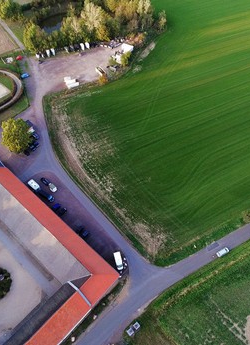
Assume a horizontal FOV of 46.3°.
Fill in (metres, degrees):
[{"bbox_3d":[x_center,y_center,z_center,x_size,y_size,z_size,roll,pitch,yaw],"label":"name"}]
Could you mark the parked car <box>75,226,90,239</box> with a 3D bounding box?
[{"bbox_3d":[-14.382,21.472,102.867,4.300,1.500,1.800,-35,62,-24],"label":"parked car"}]

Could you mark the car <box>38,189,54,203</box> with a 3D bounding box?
[{"bbox_3d":[-29.796,8.942,111.304,5.800,1.900,1.950,33,60,21],"label":"car"}]

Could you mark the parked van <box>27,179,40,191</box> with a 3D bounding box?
[{"bbox_3d":[-35.088,5.435,113.342,5.000,2.500,2.150,38,62,23],"label":"parked van"}]

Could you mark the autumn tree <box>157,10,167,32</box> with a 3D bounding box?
[{"bbox_3d":[22.667,-90.910,177.321,6.000,13.500,6.000,2,54,0],"label":"autumn tree"}]

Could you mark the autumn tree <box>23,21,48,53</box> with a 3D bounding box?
[{"bbox_3d":[-50.212,-73.620,160.864,12.000,17.300,12.000,2,54,0],"label":"autumn tree"}]

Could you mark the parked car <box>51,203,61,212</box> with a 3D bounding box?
[{"bbox_3d":[-25.616,12.842,108.834,4.000,1.500,1.750,-27,59,-19],"label":"parked car"}]

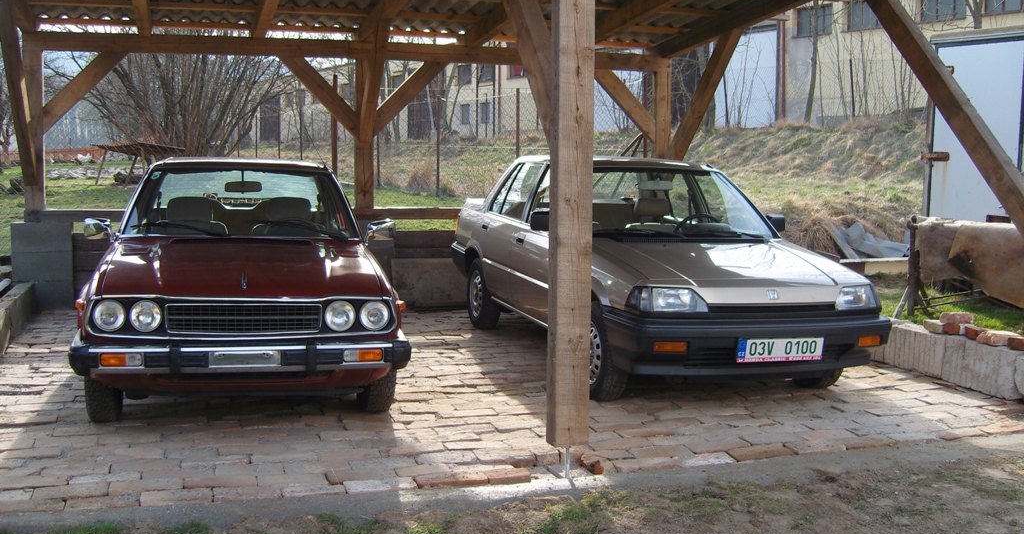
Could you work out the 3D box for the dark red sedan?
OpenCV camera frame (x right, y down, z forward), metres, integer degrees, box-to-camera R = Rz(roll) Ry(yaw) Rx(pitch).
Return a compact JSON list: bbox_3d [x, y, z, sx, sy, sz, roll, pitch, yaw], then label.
[{"bbox_3d":[-1.732,-0.013,6.471,1.630,1.340,4.150,-1,7,-15],"label":"dark red sedan"}]

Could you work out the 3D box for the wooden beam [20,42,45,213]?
[{"bbox_3d":[-4.130,-1.215,8.700,0.145,1.550,0.145,0,7,-10],"label":"wooden beam"}]

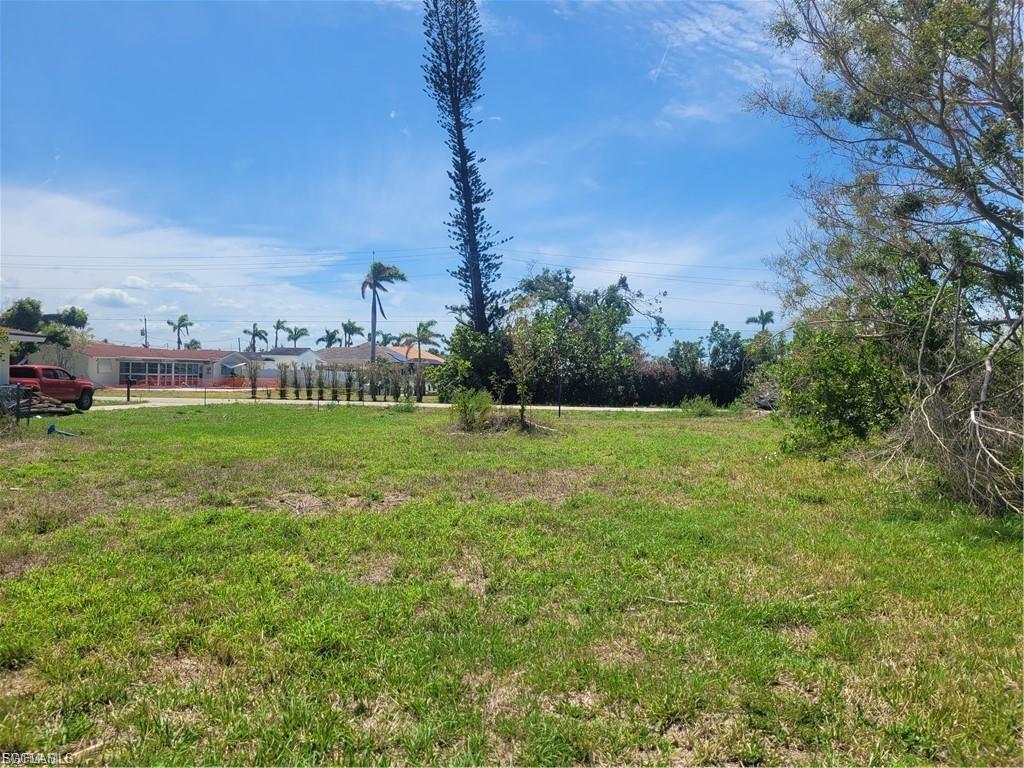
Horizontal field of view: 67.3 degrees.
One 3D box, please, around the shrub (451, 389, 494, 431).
[{"bbox_3d":[-1.222,0.789,23.800,1.360,1.300,1.300,1,0,0],"label":"shrub"}]

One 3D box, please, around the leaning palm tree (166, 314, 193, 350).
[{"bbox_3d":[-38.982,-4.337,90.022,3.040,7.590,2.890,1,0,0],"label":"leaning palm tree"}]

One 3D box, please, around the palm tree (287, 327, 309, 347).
[{"bbox_3d":[-27.120,-3.768,97.020,2.770,6.970,2.640,1,0,0],"label":"palm tree"}]

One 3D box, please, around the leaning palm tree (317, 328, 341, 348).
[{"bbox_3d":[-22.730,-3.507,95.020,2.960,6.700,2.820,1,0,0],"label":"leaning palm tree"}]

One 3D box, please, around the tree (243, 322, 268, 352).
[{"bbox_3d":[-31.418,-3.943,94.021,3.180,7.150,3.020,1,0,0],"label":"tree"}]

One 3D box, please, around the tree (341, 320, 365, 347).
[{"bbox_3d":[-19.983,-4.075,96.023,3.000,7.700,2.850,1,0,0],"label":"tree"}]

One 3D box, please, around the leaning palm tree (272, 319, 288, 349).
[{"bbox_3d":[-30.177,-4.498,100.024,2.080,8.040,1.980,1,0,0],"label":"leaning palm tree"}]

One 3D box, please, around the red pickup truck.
[{"bbox_3d":[-18.230,0.145,29.313,1.900,1.800,5.400,1,0,5],"label":"red pickup truck"}]

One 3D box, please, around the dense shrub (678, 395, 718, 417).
[{"bbox_3d":[8.875,1.023,36.600,1.900,1.050,1.600,1,0,0],"label":"dense shrub"}]

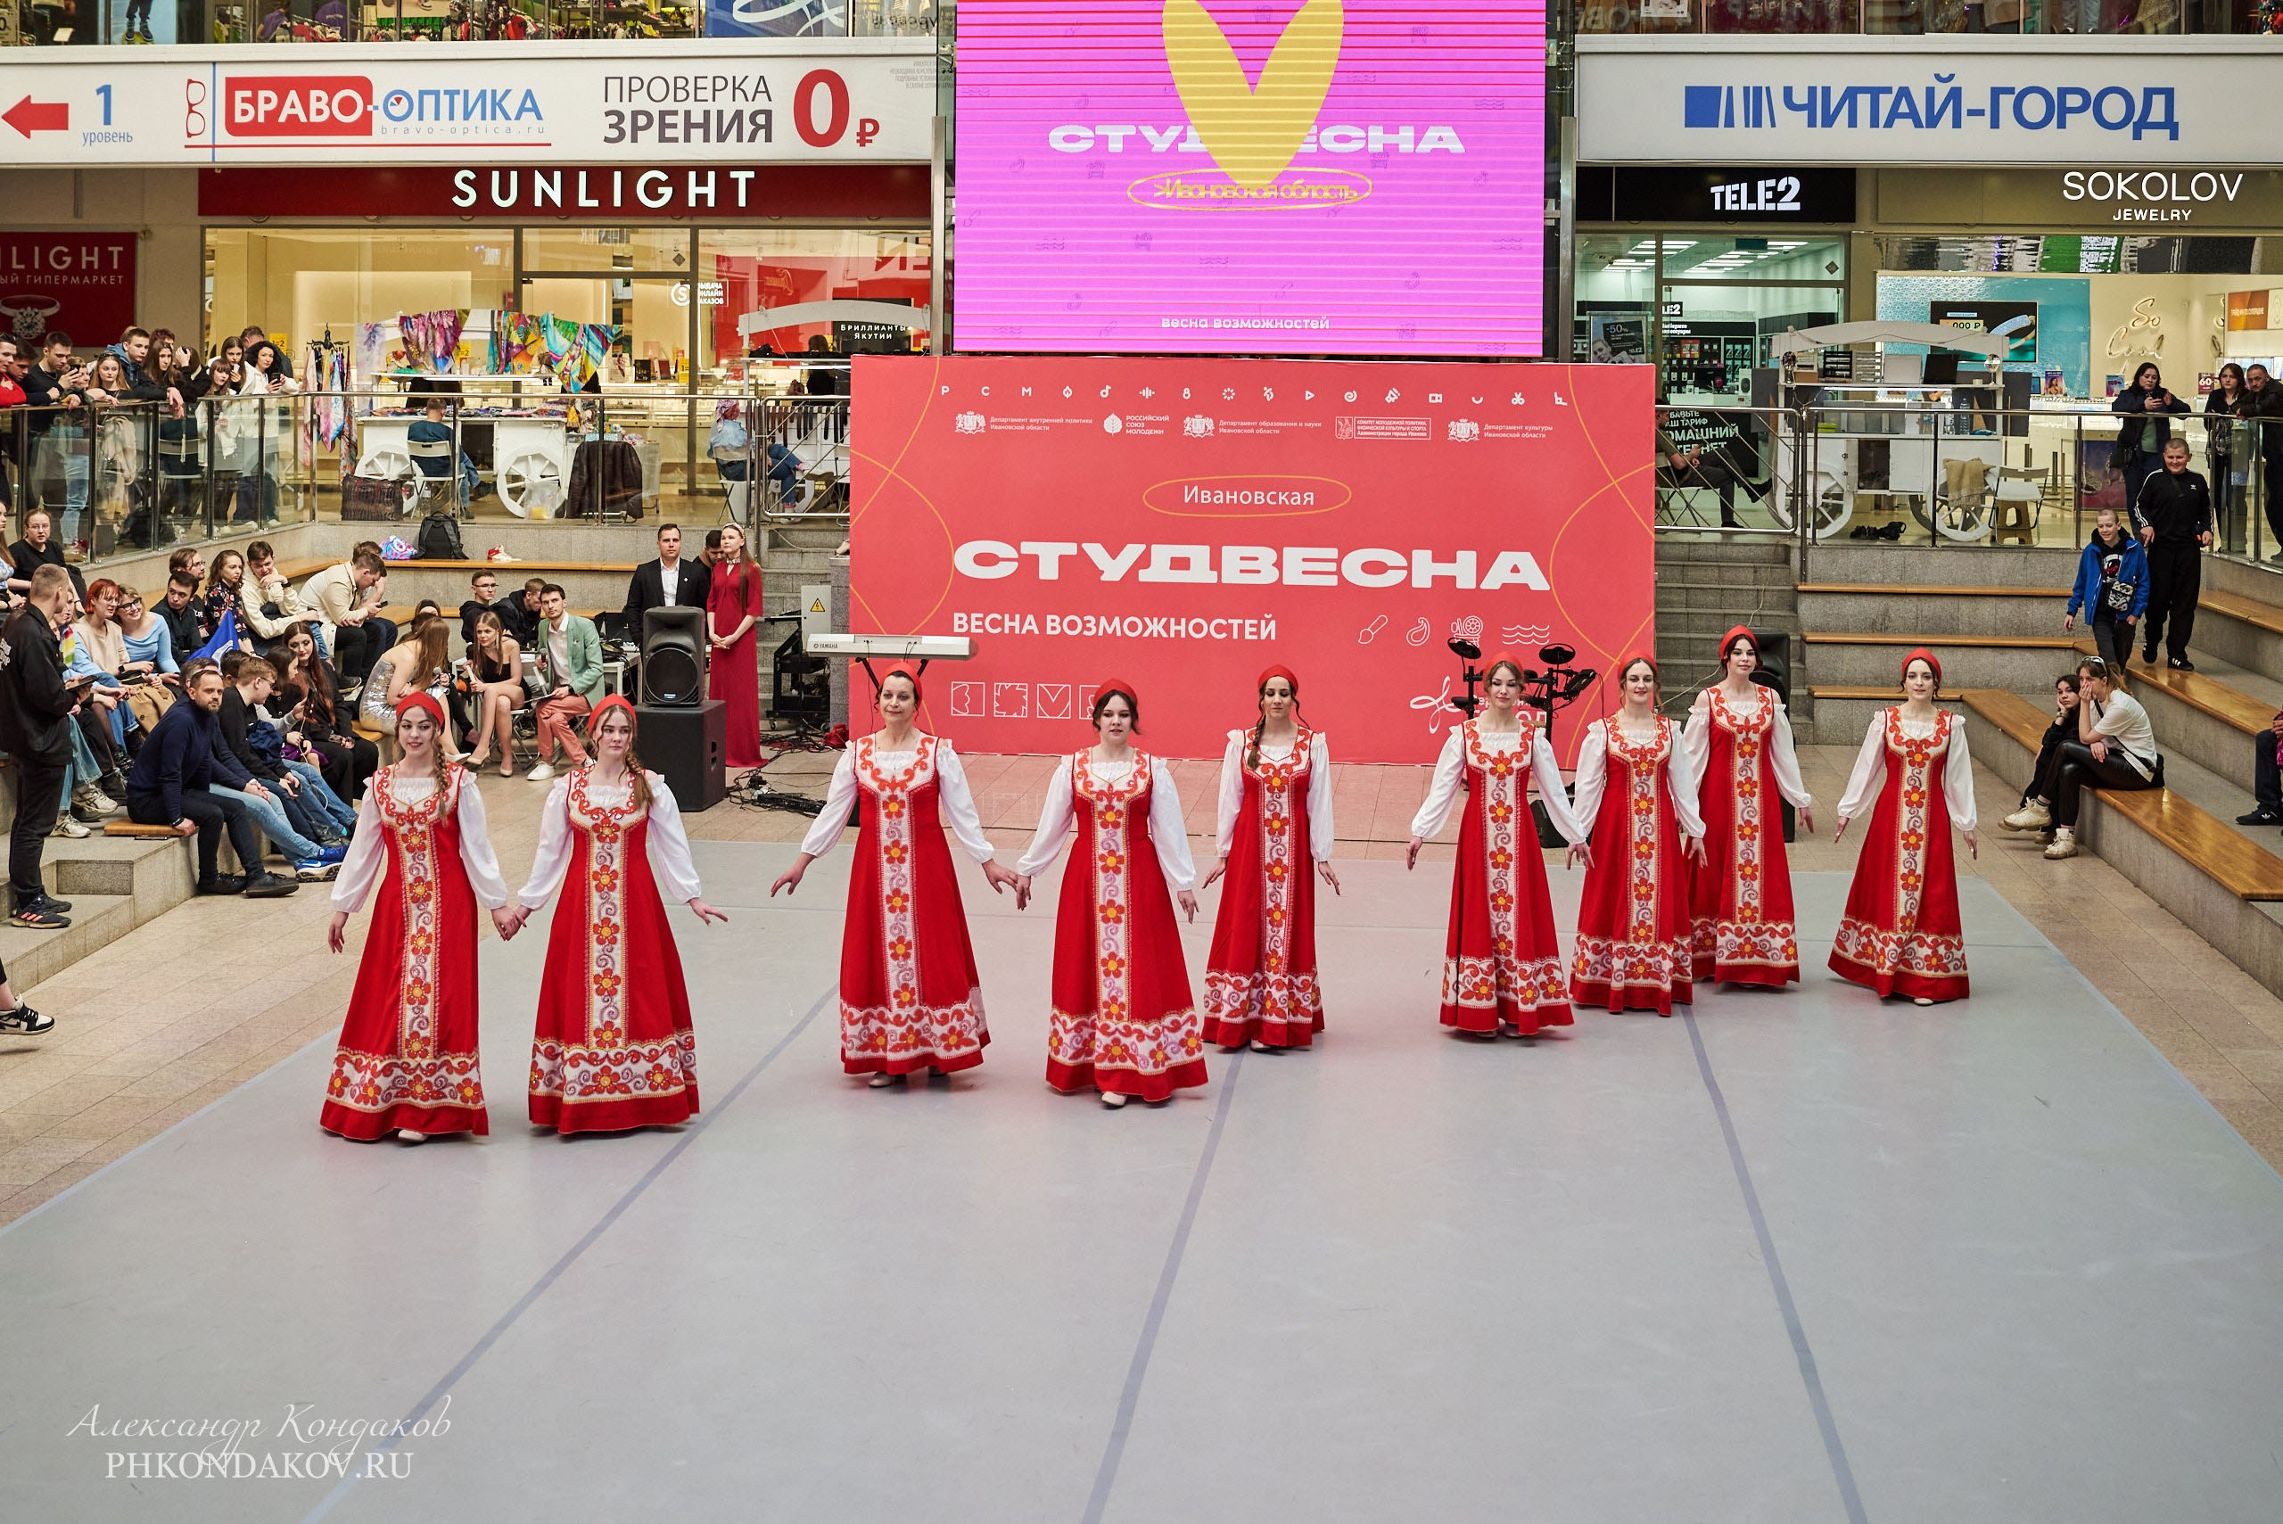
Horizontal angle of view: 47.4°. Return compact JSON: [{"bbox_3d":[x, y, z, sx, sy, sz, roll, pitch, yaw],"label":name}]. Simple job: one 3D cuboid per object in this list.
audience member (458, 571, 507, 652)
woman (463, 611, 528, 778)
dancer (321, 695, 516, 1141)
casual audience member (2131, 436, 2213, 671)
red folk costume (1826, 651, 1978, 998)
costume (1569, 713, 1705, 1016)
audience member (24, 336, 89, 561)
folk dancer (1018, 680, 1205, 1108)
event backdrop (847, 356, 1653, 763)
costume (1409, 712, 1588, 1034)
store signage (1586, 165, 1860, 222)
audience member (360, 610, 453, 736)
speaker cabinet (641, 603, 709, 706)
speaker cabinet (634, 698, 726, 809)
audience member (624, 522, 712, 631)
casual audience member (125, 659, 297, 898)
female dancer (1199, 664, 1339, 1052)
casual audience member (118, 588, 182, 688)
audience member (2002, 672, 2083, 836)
[{"bbox_3d":[-5.353,-0.938,21.212,0.500,1.270,0.720,-2,9,-17],"label":"audience member"},{"bbox_3d":[-4.669,-0.533,18.850,0.470,1.160,0.800,2,9,11],"label":"woman"},{"bbox_3d":[-2.785,0.586,10.087,0.730,1.700,0.500,-1,9,-6],"label":"dancer"},{"bbox_3d":[7.640,-1.550,19.300,0.506,1.715,0.450,3,7,18],"label":"casual audience member"},{"bbox_3d":[3.615,0.280,12.395,0.670,1.650,0.550,2,9,12],"label":"red folk costume"},{"bbox_3d":[2.324,0.443,12.227,0.610,1.360,0.480,2,9,8],"label":"costume"},{"bbox_3d":[-8.412,-2.451,20.222,0.500,1.700,0.520,6,10,32],"label":"audience member"},{"bbox_3d":[-0.122,0.506,10.680,0.800,1.700,0.560,1,9,3],"label":"folk dancer"},{"bbox_3d":[0.782,-1.487,19.446,6.014,2.984,0.100,1,9,7],"label":"event backdrop"},{"bbox_3d":[1.620,0.473,11.618,0.780,1.440,0.500,2,9,9],"label":"costume"},{"bbox_3d":[5.424,-5.417,24.600,2.600,0.580,0.150,2,9,7],"label":"store signage"},{"bbox_3d":[-5.016,-0.429,17.991,0.760,1.220,0.500,-5,10,-31],"label":"audience member"},{"bbox_3d":[-3.082,-0.694,17.150,0.400,0.665,0.380,1,9,3],"label":"speaker cabinet"},{"bbox_3d":[-3.108,-0.057,17.426,0.550,0.680,0.570,1,9,5],"label":"speaker cabinet"},{"bbox_3d":[-3.430,-0.851,18.952,0.580,1.770,0.360,0,9,-3],"label":"audience member"},{"bbox_3d":[-5.128,0.088,14.350,0.874,1.276,0.550,3,7,16],"label":"casual audience member"},{"bbox_3d":[0.556,0.418,11.370,0.586,1.667,0.500,1,7,3],"label":"female dancer"},{"bbox_3d":[-5.912,-0.491,15.836,0.740,1.150,0.500,7,11,37],"label":"casual audience member"},{"bbox_3d":[5.848,-0.048,16.504,0.780,1.040,0.430,-1,9,-5],"label":"audience member"}]

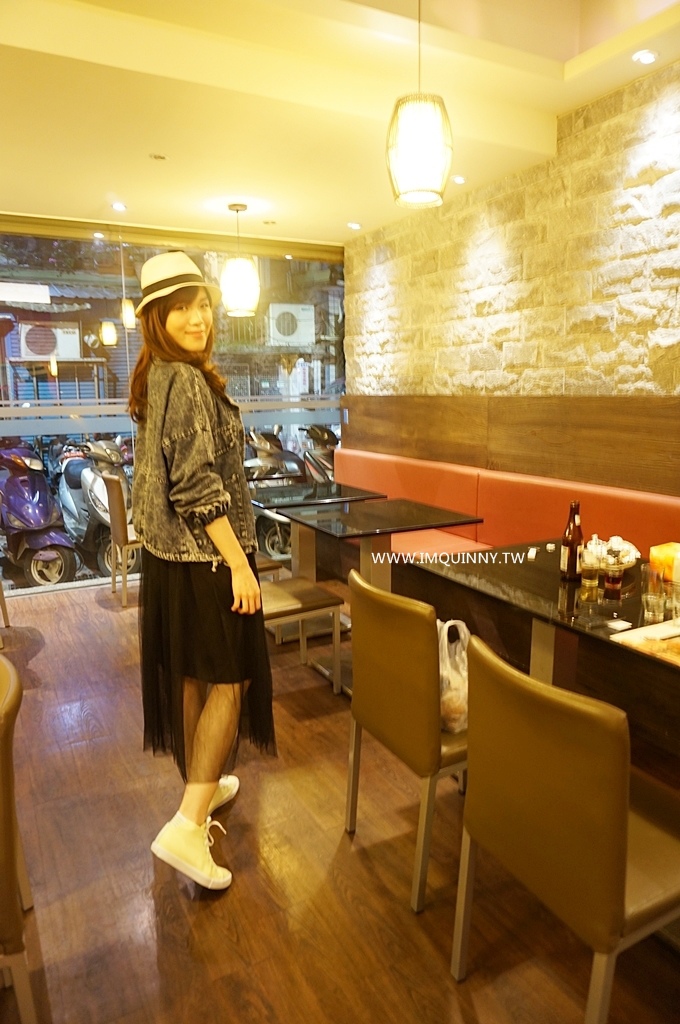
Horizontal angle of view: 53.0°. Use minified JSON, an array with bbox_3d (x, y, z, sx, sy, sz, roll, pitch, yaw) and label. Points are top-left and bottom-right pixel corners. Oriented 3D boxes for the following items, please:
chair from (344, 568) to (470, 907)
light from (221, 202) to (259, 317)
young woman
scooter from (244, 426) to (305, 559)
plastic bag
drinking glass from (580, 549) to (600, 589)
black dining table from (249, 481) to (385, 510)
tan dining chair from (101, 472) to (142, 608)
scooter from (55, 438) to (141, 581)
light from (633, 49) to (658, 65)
[{"bbox_3d":[0.314,0.594,1.972,0.468,0.830,0.419,-6,11,-27],"label":"chair"},{"bbox_3d":[-0.628,-1.561,4.268,0.241,0.650,0.241,-6,11,-27],"label":"light"},{"bbox_3d":[-0.373,0.167,1.954,0.423,1.694,0.473,1,10,8],"label":"young woman"},{"bbox_3d":[-0.841,-0.167,6.277,0.700,1.140,1.750,-8,12,-34],"label":"scooter"},{"bbox_3d":[0.312,0.445,1.861,0.138,0.305,0.148,-6,11,-27],"label":"plastic bag"},{"bbox_3d":[0.763,0.169,2.069,0.054,0.099,0.054,-6,11,-27],"label":"drinking glass"},{"bbox_3d":[-0.223,0.273,4.004,0.734,0.762,0.734,-6,11,-27],"label":"black dining table"},{"bbox_3d":[-1.273,0.151,4.566,0.468,0.830,0.419,-6,11,-27],"label":"tan dining chair"},{"bbox_3d":[-2.095,-0.061,5.766,0.700,1.140,1.750,-8,13,-37],"label":"scooter"},{"bbox_3d":[1.214,-1.798,2.711,0.103,0.044,0.103,-6,11,-27],"label":"light"}]

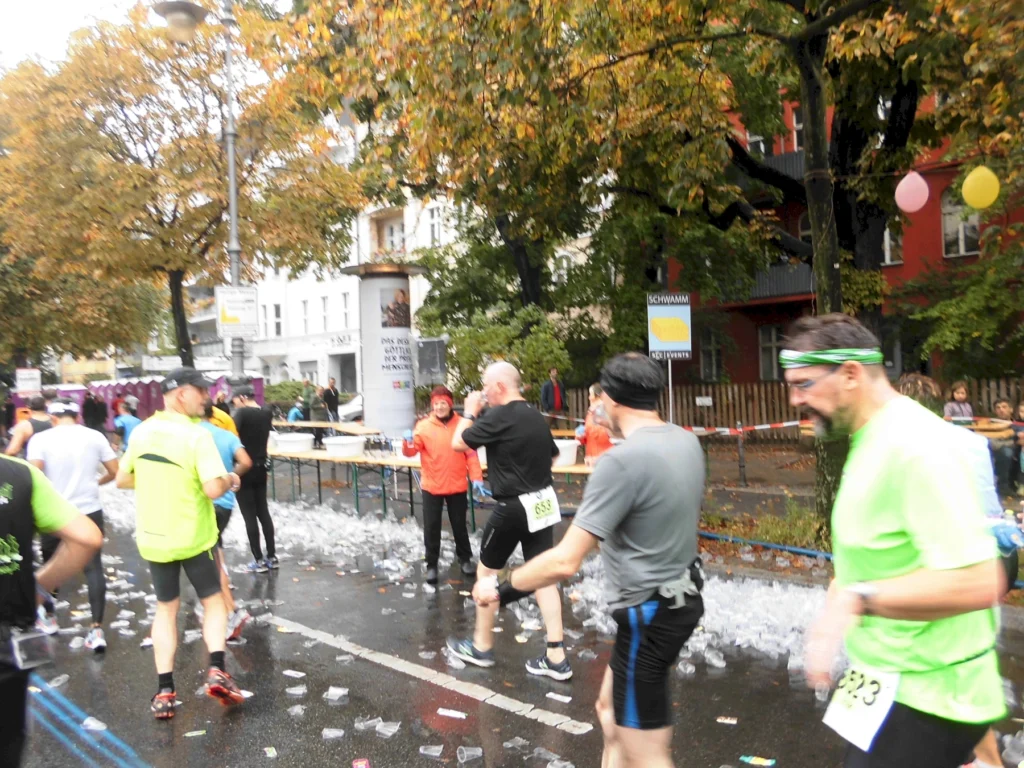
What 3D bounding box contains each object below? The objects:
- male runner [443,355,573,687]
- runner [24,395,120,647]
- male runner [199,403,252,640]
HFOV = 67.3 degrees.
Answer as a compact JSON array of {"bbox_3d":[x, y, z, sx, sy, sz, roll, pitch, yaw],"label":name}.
[{"bbox_3d":[-0.015,0.769,4.520,0.780,1.780,0.530,-2,0,34],"label":"male runner"},{"bbox_3d":[-3.000,0.935,5.250,0.600,1.643,0.580,-2,0,-34],"label":"runner"},{"bbox_3d":[-2.131,0.875,5.400,0.580,1.700,0.720,-2,0,-43],"label":"male runner"}]

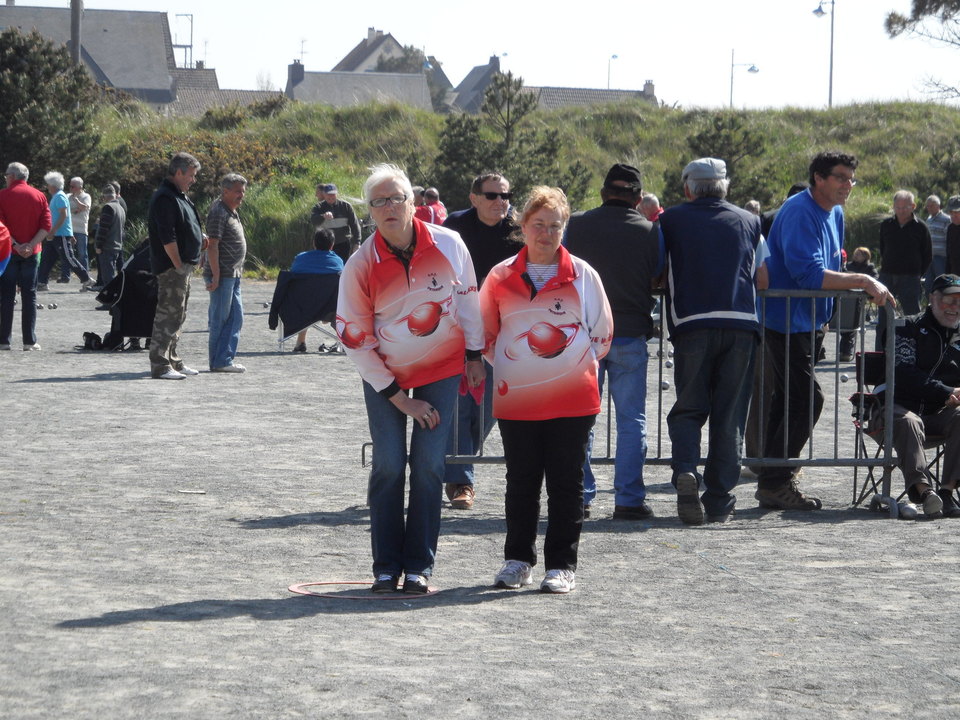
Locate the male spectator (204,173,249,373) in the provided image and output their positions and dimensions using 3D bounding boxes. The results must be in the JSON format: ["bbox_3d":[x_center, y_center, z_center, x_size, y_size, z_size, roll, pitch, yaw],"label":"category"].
[{"bbox_3d":[-2.191,-0.764,28.759,0.340,1.710,0.480,2,3,25],"label":"male spectator"}]

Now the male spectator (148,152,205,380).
[{"bbox_3d":[-2.485,-0.776,27.253,0.400,1.820,0.480,1,3,13],"label":"male spectator"}]

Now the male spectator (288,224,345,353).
[{"bbox_3d":[-1.547,-0.683,31.869,0.550,1.180,0.750,1,3,3],"label":"male spectator"}]

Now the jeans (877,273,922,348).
[{"bbox_3d":[4.091,-0.455,32.377,0.420,0.900,0.290,1,3,7],"label":"jeans"}]

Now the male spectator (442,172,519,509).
[{"bbox_3d":[0.052,-0.111,16.460,0.530,1.660,0.440,0,3,-14],"label":"male spectator"}]

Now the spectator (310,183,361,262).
[{"bbox_3d":[-1.831,-1.455,42.458,0.600,1.620,0.450,1,3,9],"label":"spectator"}]

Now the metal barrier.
[{"bbox_3d":[0.795,0.191,16.274,2.500,1.100,0.480,1,3,-8],"label":"metal barrier"}]

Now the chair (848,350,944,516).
[{"bbox_3d":[2.156,0.343,16.780,0.570,0.780,0.500,0,3,-18],"label":"chair"}]

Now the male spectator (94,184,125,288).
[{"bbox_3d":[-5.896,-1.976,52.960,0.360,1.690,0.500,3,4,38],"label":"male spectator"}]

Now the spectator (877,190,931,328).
[{"bbox_3d":[4.128,-0.824,32.359,0.540,1.700,0.340,1,3,7],"label":"spectator"}]

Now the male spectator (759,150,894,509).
[{"bbox_3d":[1.724,-0.161,16.754,0.600,1.780,0.520,2,3,17],"label":"male spectator"}]

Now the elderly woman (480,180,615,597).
[{"bbox_3d":[0.258,0.108,12.912,0.520,1.570,0.340,1,3,6],"label":"elderly woman"}]

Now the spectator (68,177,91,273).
[{"bbox_3d":[-6.300,-2.021,51.957,0.420,1.660,0.480,-2,4,-41],"label":"spectator"}]

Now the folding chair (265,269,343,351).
[{"bbox_3d":[-1.614,-0.479,31.680,0.640,0.790,0.560,1,3,3],"label":"folding chair"}]

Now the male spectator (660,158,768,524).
[{"bbox_3d":[1.128,-0.106,16.009,0.540,1.730,0.500,1,3,-3],"label":"male spectator"}]

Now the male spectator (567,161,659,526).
[{"bbox_3d":[0.643,-0.108,16.156,0.530,1.710,0.480,1,3,3],"label":"male spectator"}]

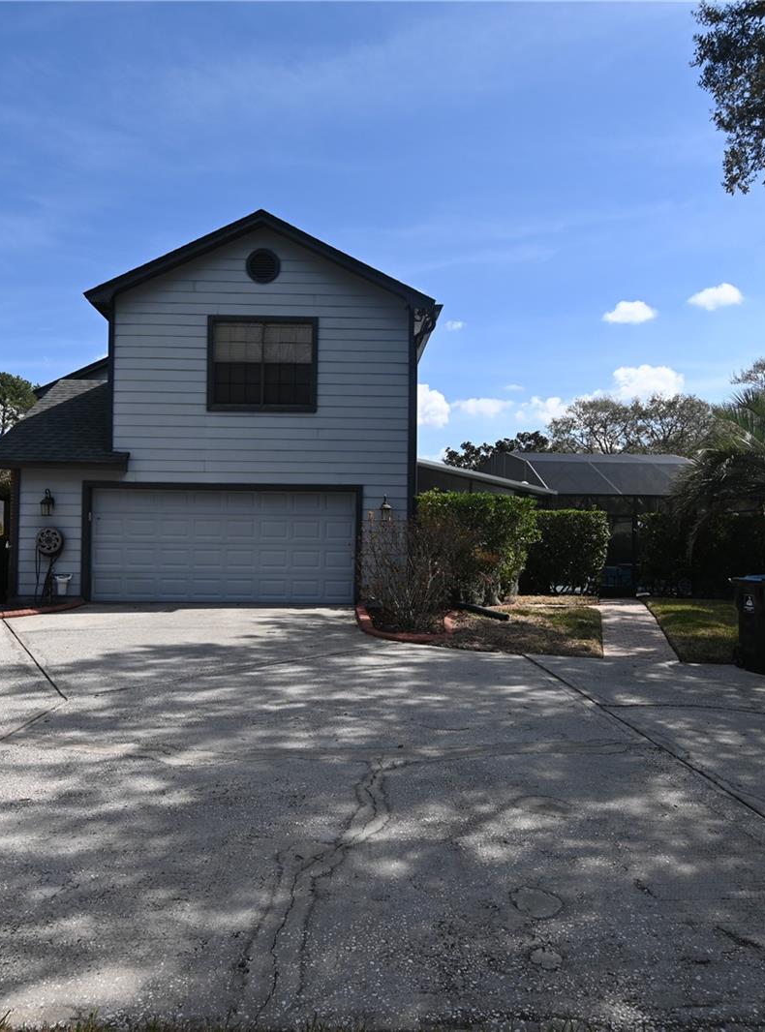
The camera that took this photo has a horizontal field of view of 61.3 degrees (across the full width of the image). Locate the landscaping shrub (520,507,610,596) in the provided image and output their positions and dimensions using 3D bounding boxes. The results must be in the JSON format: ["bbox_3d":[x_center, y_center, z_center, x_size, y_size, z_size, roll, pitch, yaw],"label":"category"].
[{"bbox_3d":[4.250,0.870,15.100,2.100,2.000,1.500,1,-2,2],"label":"landscaping shrub"}]

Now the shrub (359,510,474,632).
[{"bbox_3d":[0.520,0.810,9.800,1.700,1.800,1.600,1,-2,2],"label":"shrub"}]

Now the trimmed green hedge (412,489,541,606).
[{"bbox_3d":[1.930,0.630,13.000,2.350,2.250,1.700,1,-2,2],"label":"trimmed green hedge"}]

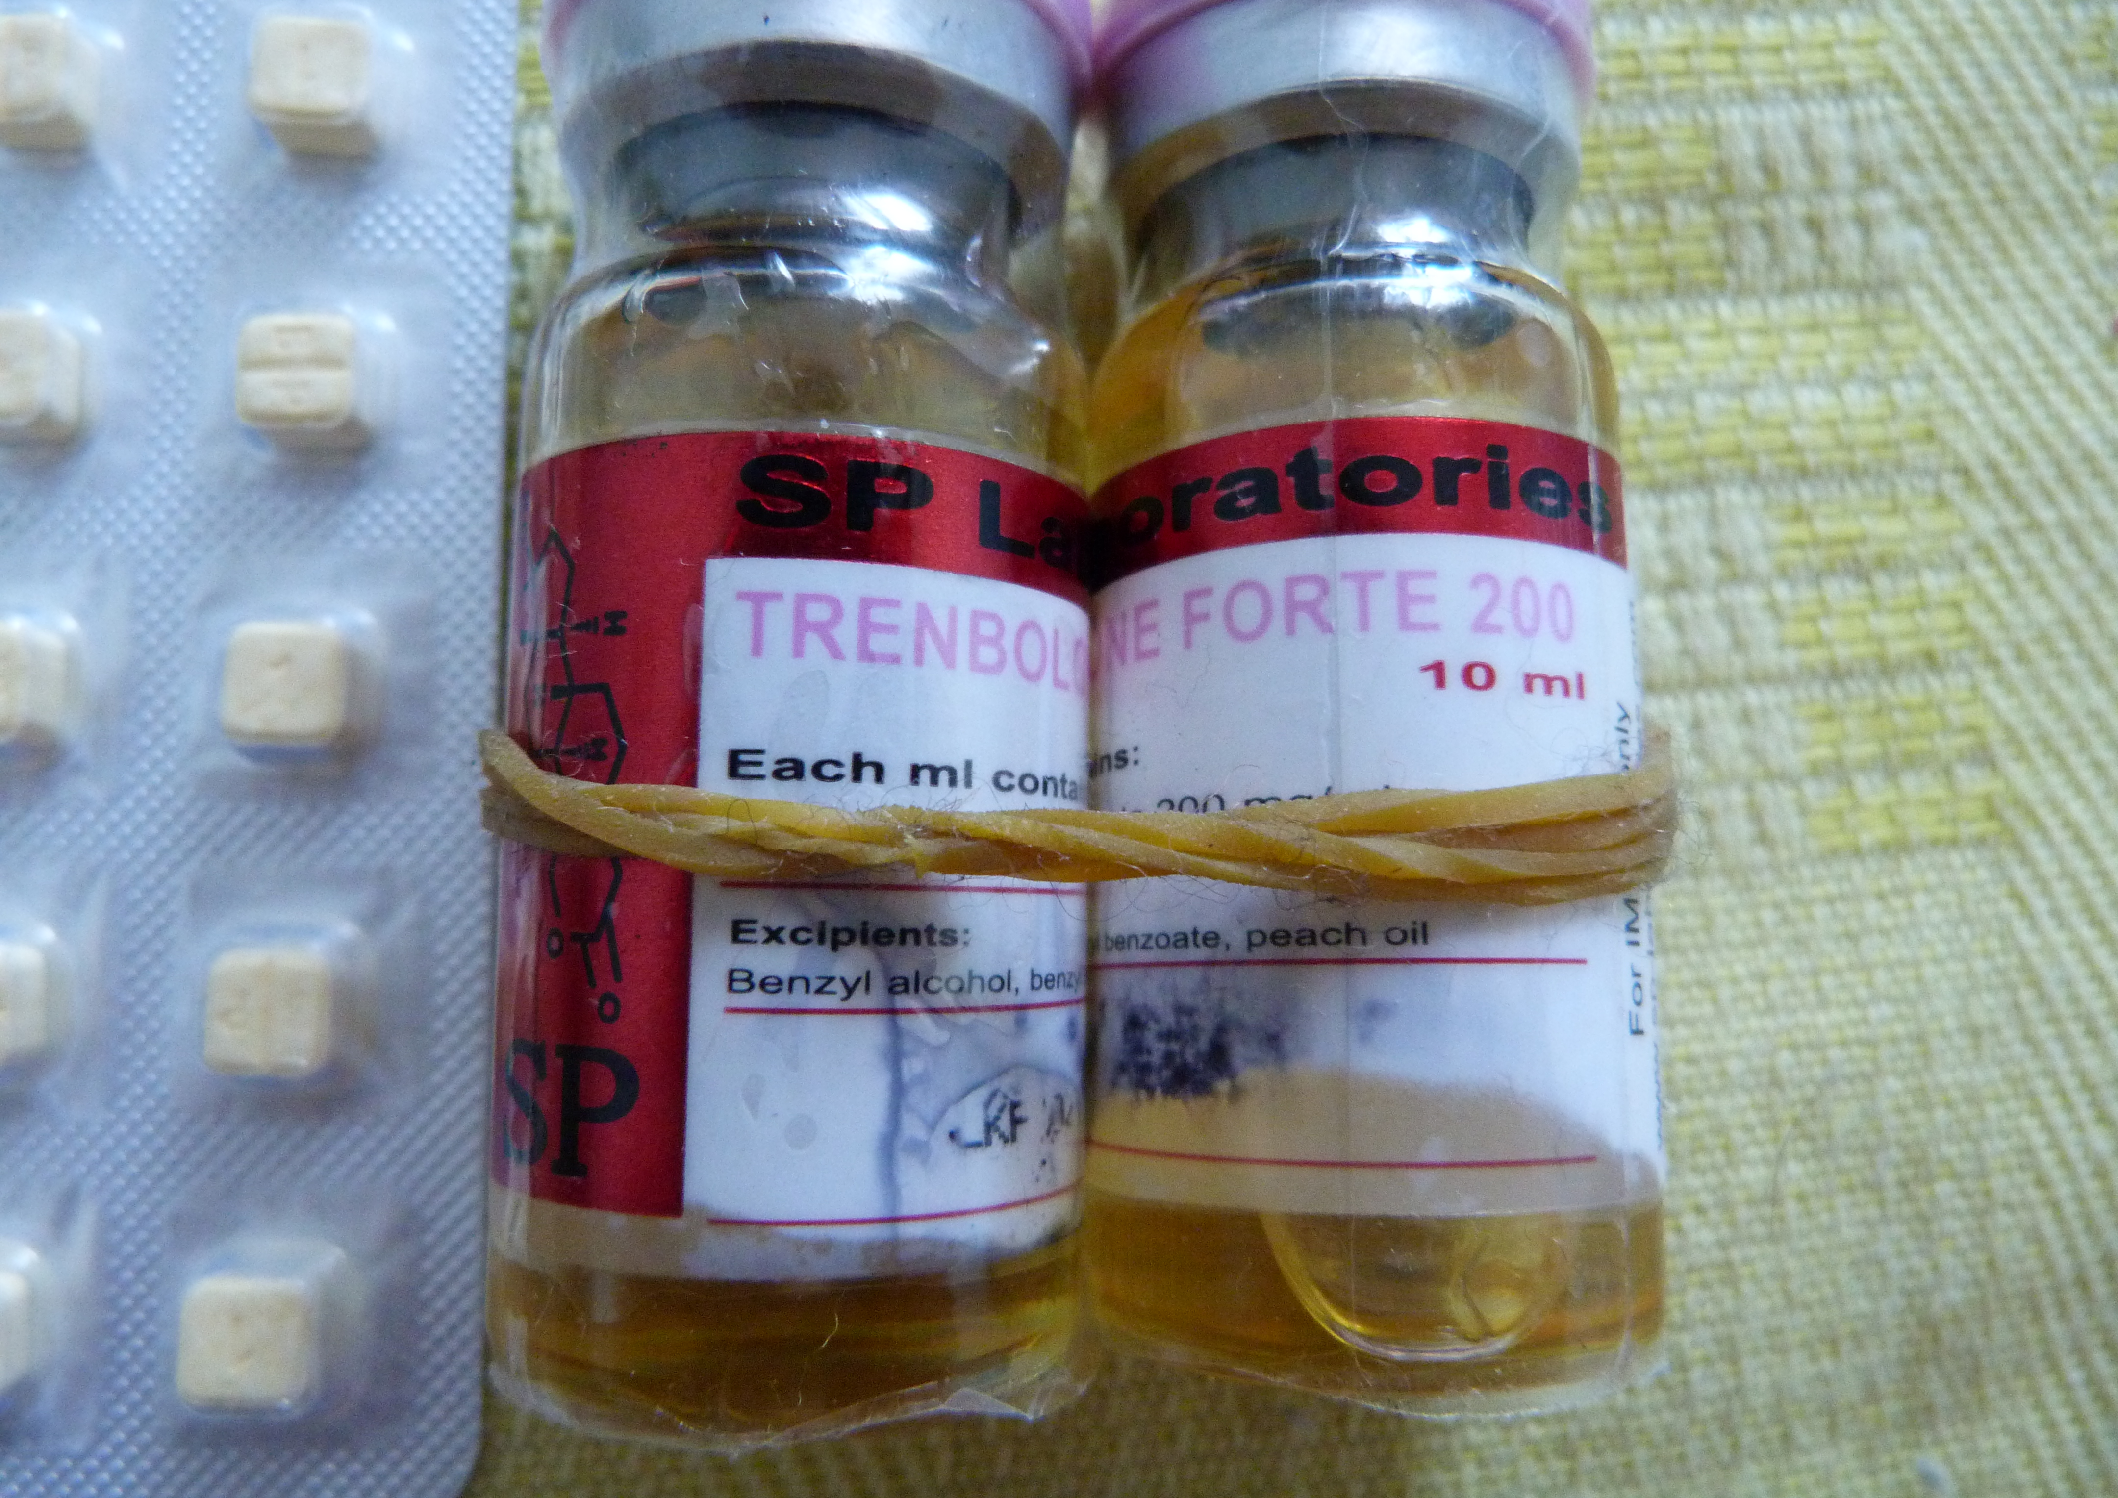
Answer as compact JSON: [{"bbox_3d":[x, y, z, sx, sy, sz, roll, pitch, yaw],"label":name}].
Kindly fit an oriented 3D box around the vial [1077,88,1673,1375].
[{"bbox_3d":[0.012,-0.003,0.065,0.022,0.022,0.054,1,81,-3],"label":"vial"}]

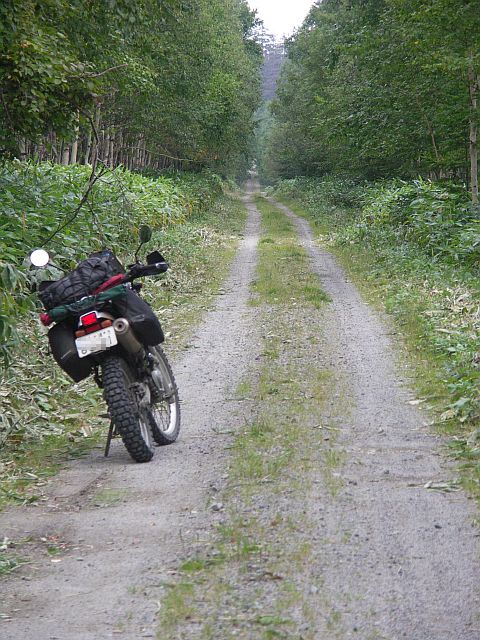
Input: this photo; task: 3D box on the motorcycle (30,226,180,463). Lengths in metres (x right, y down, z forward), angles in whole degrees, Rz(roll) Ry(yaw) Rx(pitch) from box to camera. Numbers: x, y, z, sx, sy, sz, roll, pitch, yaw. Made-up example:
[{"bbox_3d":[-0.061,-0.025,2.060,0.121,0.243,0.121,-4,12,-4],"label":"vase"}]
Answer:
[{"bbox_3d":[-0.708,0.133,21.650,0.830,1.340,2.150,-17,0,7],"label":"motorcycle"}]

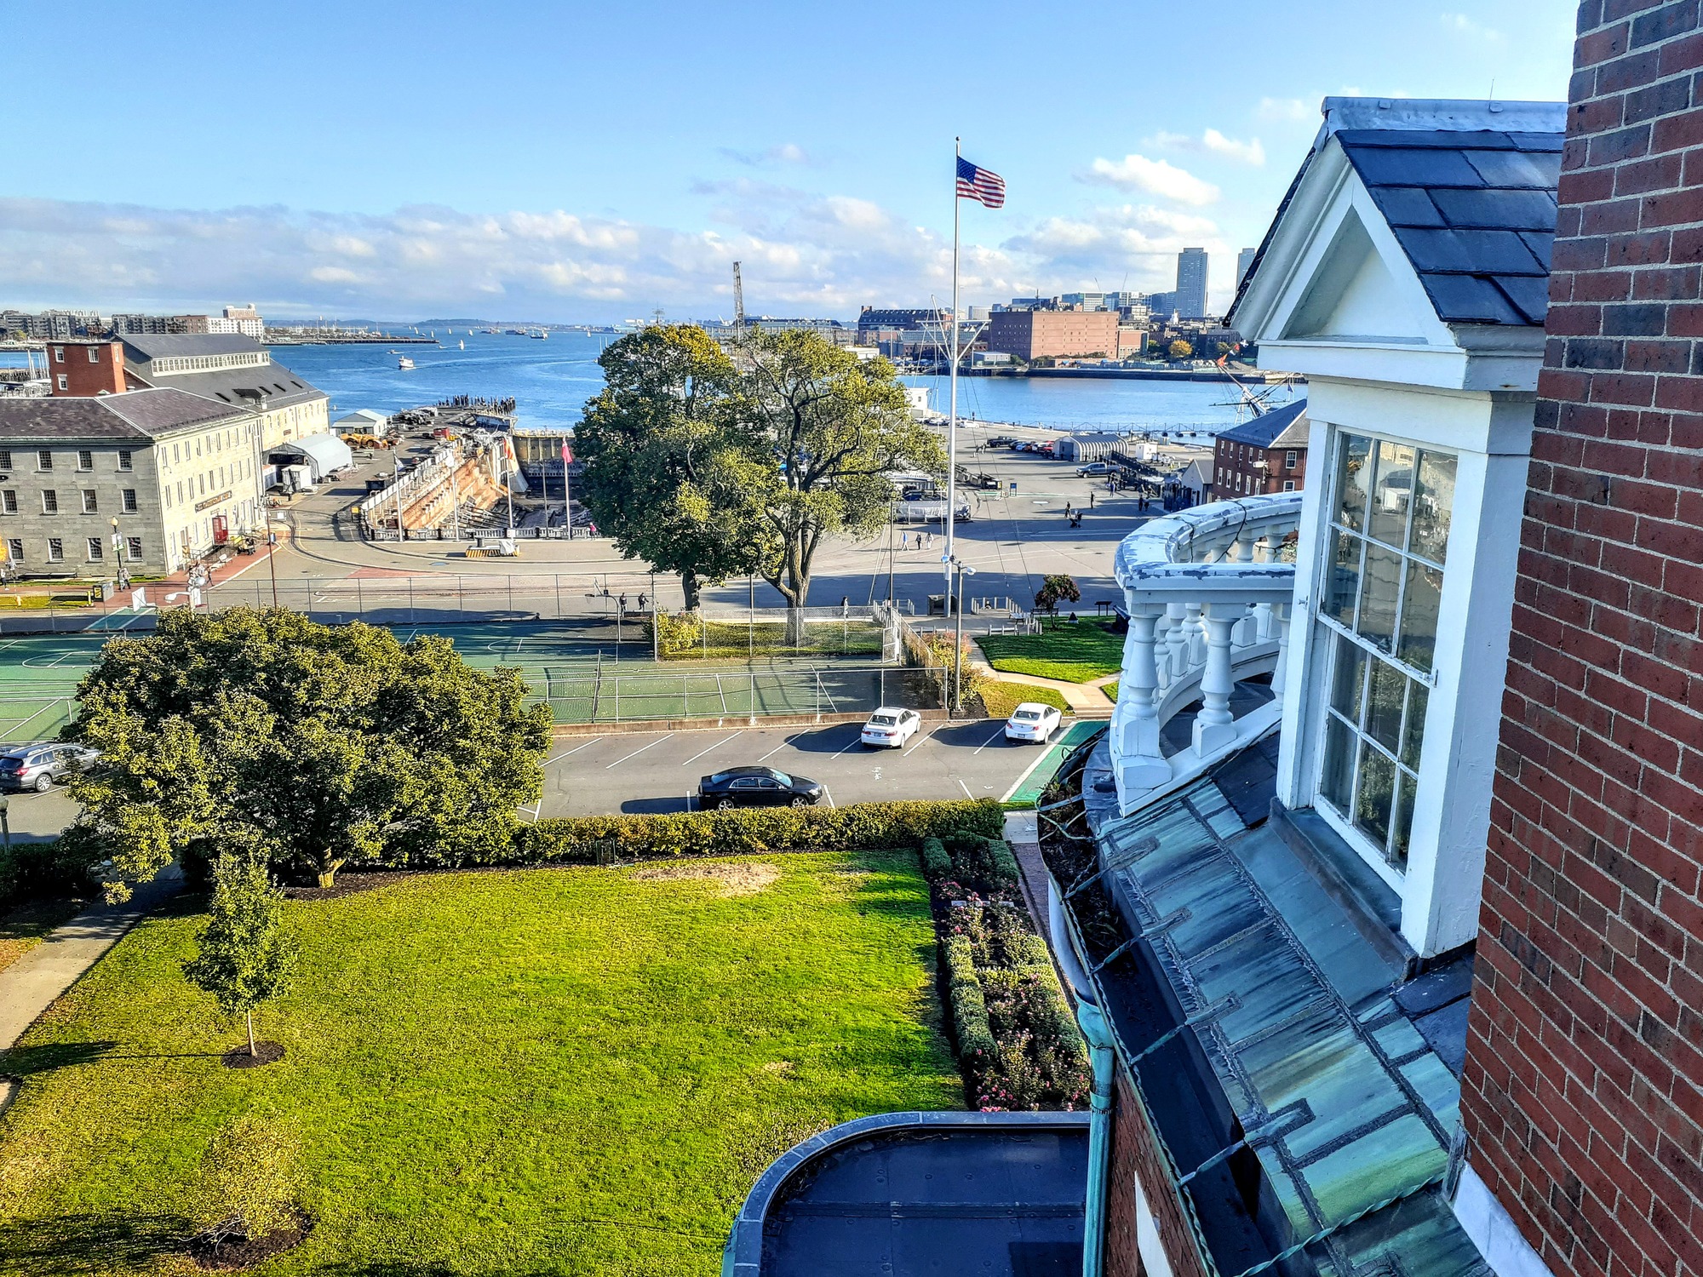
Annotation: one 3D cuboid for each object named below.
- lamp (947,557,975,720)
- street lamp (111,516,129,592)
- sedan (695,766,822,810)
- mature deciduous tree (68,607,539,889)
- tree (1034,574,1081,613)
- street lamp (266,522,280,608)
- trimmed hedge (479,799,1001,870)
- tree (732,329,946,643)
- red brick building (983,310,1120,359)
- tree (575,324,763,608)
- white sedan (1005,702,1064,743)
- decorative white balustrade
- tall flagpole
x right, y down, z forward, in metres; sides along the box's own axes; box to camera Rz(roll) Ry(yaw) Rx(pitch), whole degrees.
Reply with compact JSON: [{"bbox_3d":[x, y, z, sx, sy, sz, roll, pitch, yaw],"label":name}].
[{"bbox_3d":[5.261,-0.189,63.450,0.600,7.365,2.300,-6,15,-23],"label":"lamp"},{"bbox_3d":[-55.455,-6.512,100.513,0.600,5.372,1.000,8,16,30],"label":"street lamp"},{"bbox_3d":[-3.499,5.921,52.551,4.870,1.450,1.790,-1,13,-4],"label":"sedan"},{"bbox_3d":[-17.319,3.864,43.119,15.330,9.201,14.500,0,13,0],"label":"mature deciduous tree"},{"bbox_3d":[12.875,-2.326,83.235,2.850,3.492,2.800,0,13,0],"label":"tree"},{"bbox_3d":[-37.971,-4.564,87.299,0.400,7.437,0.400,0,13,0],"label":"street lamp"},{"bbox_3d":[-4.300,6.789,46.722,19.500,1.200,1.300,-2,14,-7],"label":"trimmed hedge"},{"bbox_3d":[-0.758,-8.801,80.060,12.931,19.021,13.000,0,13,0],"label":"tree"},{"bbox_3d":[109.975,-165.434,725.376,52.343,24.751,48.662,-5,14,-20],"label":"red brick building"},{"bbox_3d":[-12.081,-11.097,89.330,12.838,19.415,13.000,0,13,0],"label":"tree"},{"bbox_3d":[8.430,3.674,60.630,1.820,1.470,4.800,5,15,21],"label":"white sedan"},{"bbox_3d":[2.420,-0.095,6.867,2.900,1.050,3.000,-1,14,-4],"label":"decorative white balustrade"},{"bbox_3d":[6.683,-16.492,87.175,0.450,30.909,0.450,0,13,0],"label":"tall flagpole"}]

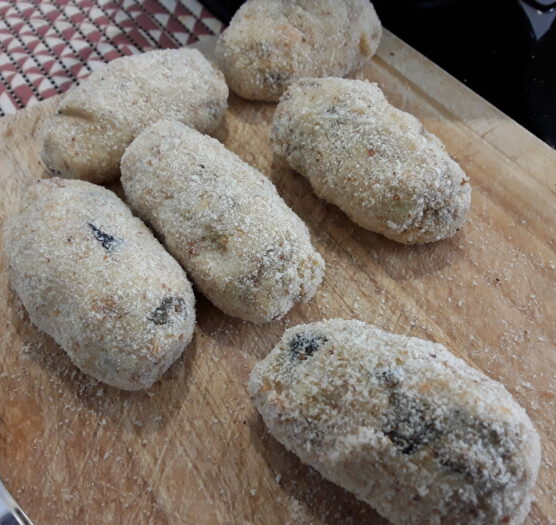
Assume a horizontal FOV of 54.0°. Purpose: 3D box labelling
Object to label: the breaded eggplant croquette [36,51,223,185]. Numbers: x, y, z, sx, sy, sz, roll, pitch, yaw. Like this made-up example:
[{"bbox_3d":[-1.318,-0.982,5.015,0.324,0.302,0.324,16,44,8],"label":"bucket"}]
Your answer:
[{"bbox_3d":[-0.057,-0.059,0.222,0.079,0.037,0.043,-34,62,-21],"label":"breaded eggplant croquette"}]

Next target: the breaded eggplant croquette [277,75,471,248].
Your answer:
[{"bbox_3d":[0.034,-0.039,0.207,0.044,0.038,0.085,-36,63,-22],"label":"breaded eggplant croquette"}]

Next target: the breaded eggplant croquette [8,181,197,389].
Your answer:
[{"bbox_3d":[-0.059,0.004,0.177,0.044,0.039,0.080,-34,62,-21],"label":"breaded eggplant croquette"}]

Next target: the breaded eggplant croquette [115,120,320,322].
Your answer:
[{"bbox_3d":[-0.022,-0.017,0.193,0.042,0.036,0.092,-34,62,-21],"label":"breaded eggplant croquette"}]

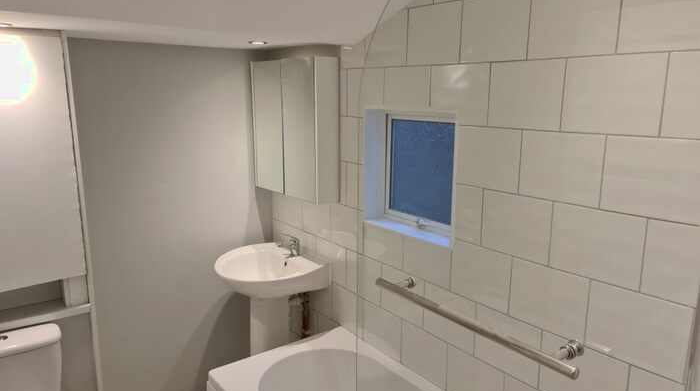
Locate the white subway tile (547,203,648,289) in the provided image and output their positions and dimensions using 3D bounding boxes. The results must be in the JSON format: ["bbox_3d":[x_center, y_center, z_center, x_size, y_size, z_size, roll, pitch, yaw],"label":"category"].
[{"bbox_3d":[0.666,0.134,1.370,0.010,0.197,0.249,-8,14,-36],"label":"white subway tile"}]

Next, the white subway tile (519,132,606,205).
[{"bbox_3d":[0.593,-0.081,1.428,0.010,0.197,0.249,-8,14,-36],"label":"white subway tile"}]

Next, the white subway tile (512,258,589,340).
[{"bbox_3d":[0.591,0.309,1.507,0.010,0.197,0.249,-8,14,-36],"label":"white subway tile"}]

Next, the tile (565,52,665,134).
[{"bbox_3d":[0.667,-0.256,1.291,0.010,0.197,0.249,-8,14,-36],"label":"tile"}]

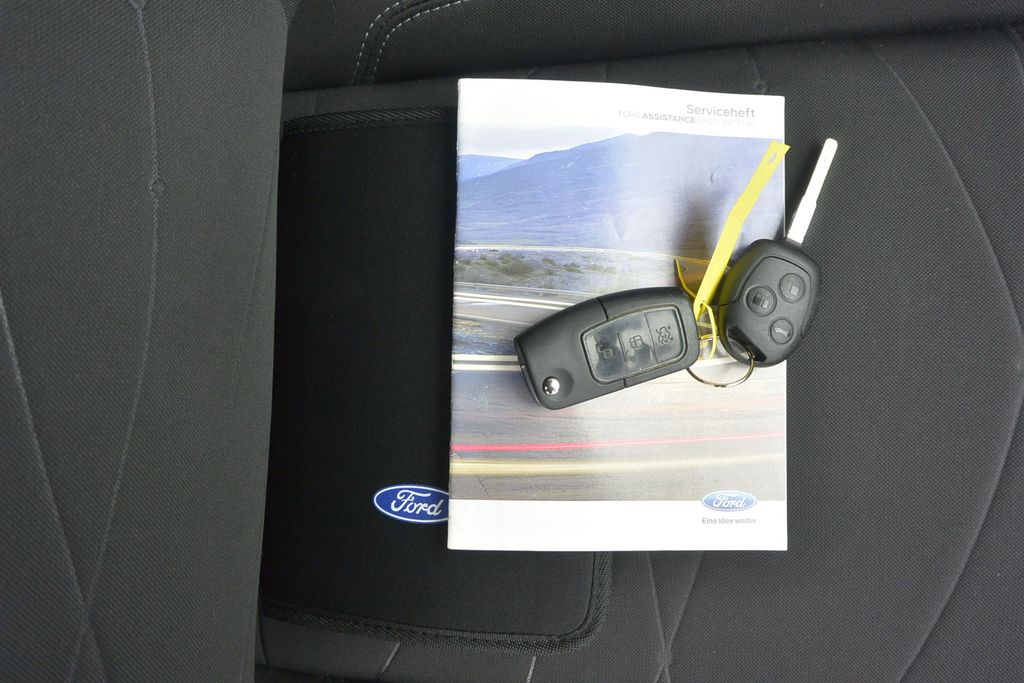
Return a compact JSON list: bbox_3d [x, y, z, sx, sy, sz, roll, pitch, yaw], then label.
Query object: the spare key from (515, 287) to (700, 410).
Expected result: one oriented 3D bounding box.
[{"bbox_3d":[0.042,0.001,0.359,0.078,0.017,0.042,-16,86,-5],"label":"spare key"}]

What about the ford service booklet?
[{"bbox_3d":[0.050,-0.013,0.372,0.150,0.008,0.209,2,84,-4],"label":"ford service booklet"}]

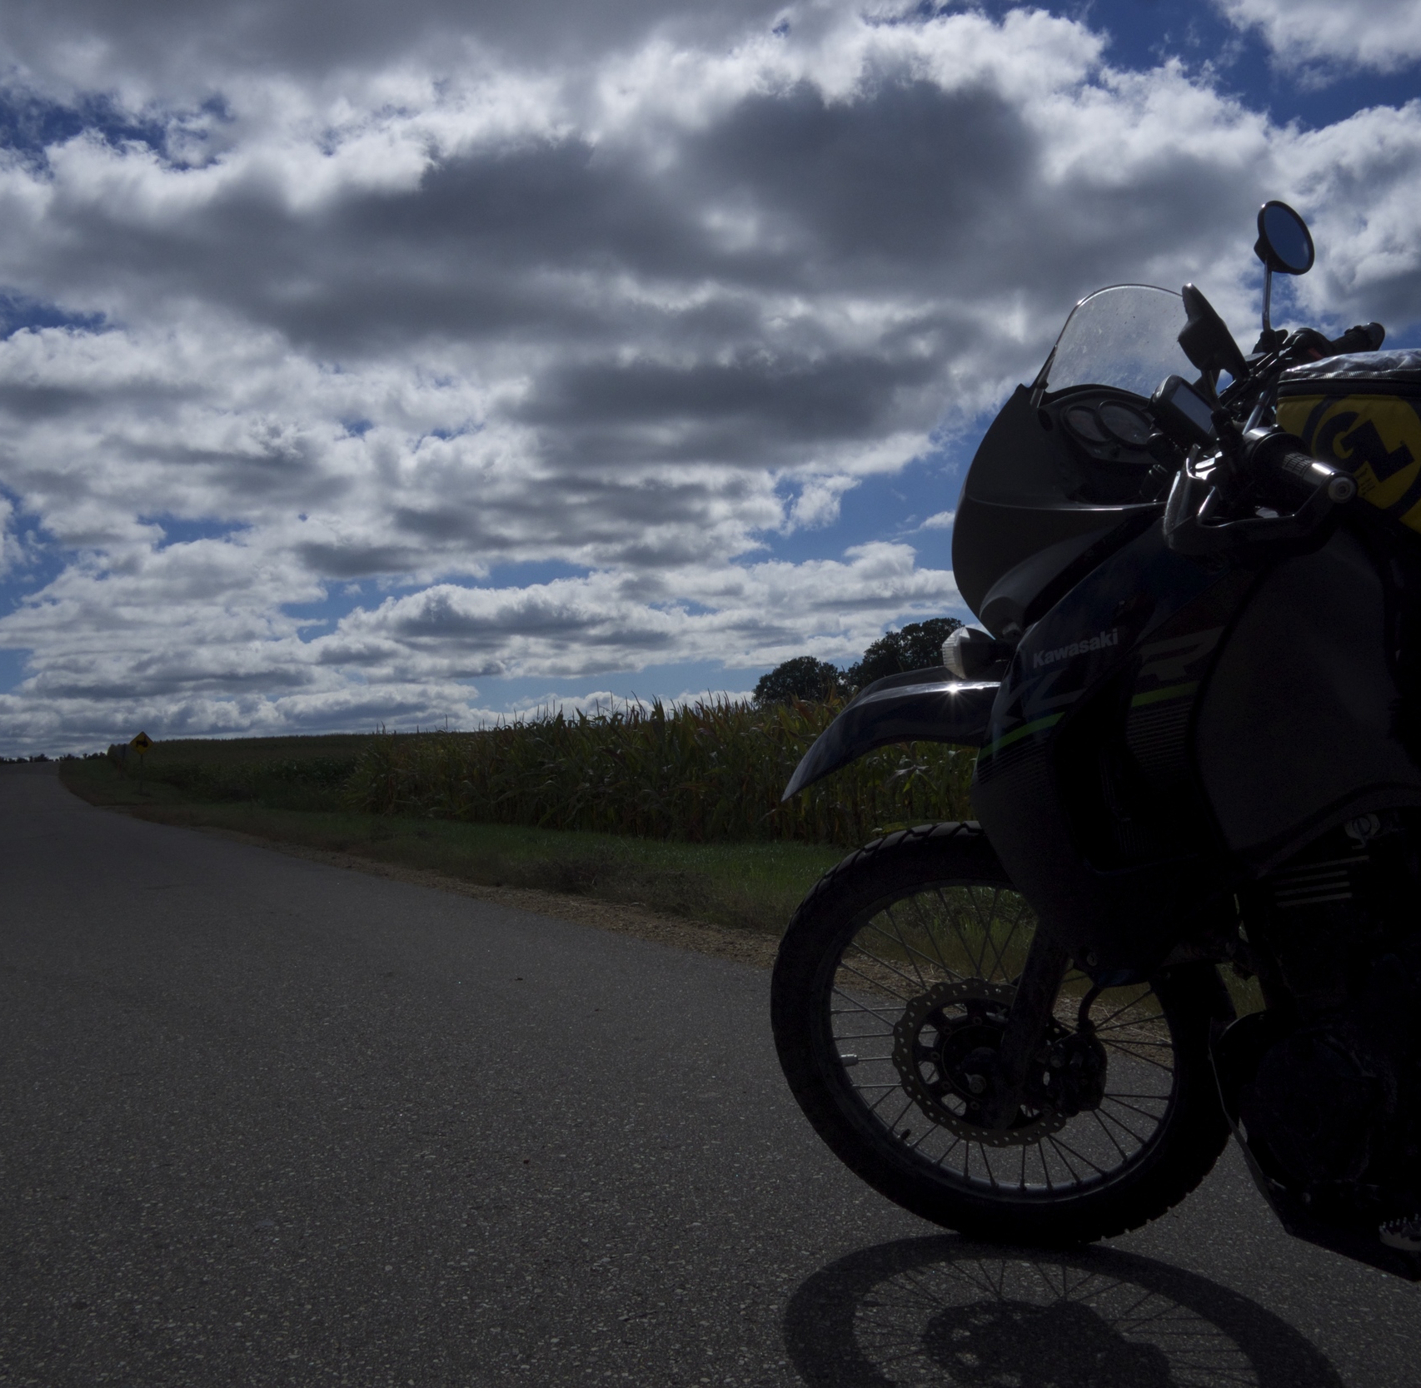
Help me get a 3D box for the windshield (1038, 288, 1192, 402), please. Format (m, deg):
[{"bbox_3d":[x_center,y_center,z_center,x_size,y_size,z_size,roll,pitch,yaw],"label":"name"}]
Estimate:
[{"bbox_3d":[0.500,-0.433,2.003,0.290,0.170,0.125,-12,6,-40],"label":"windshield"}]

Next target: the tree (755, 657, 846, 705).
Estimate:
[{"bbox_3d":[9.368,-0.086,165.000,9.900,8.200,9.500,-2,-3,3],"label":"tree"}]

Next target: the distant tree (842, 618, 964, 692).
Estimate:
[{"bbox_3d":[18.674,-1.952,150.000,12.000,10.600,11.000,-2,-3,7],"label":"distant tree"}]

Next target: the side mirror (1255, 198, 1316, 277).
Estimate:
[{"bbox_3d":[0.791,-0.625,2.155,0.106,0.106,0.042,1,-17,-36],"label":"side mirror"}]

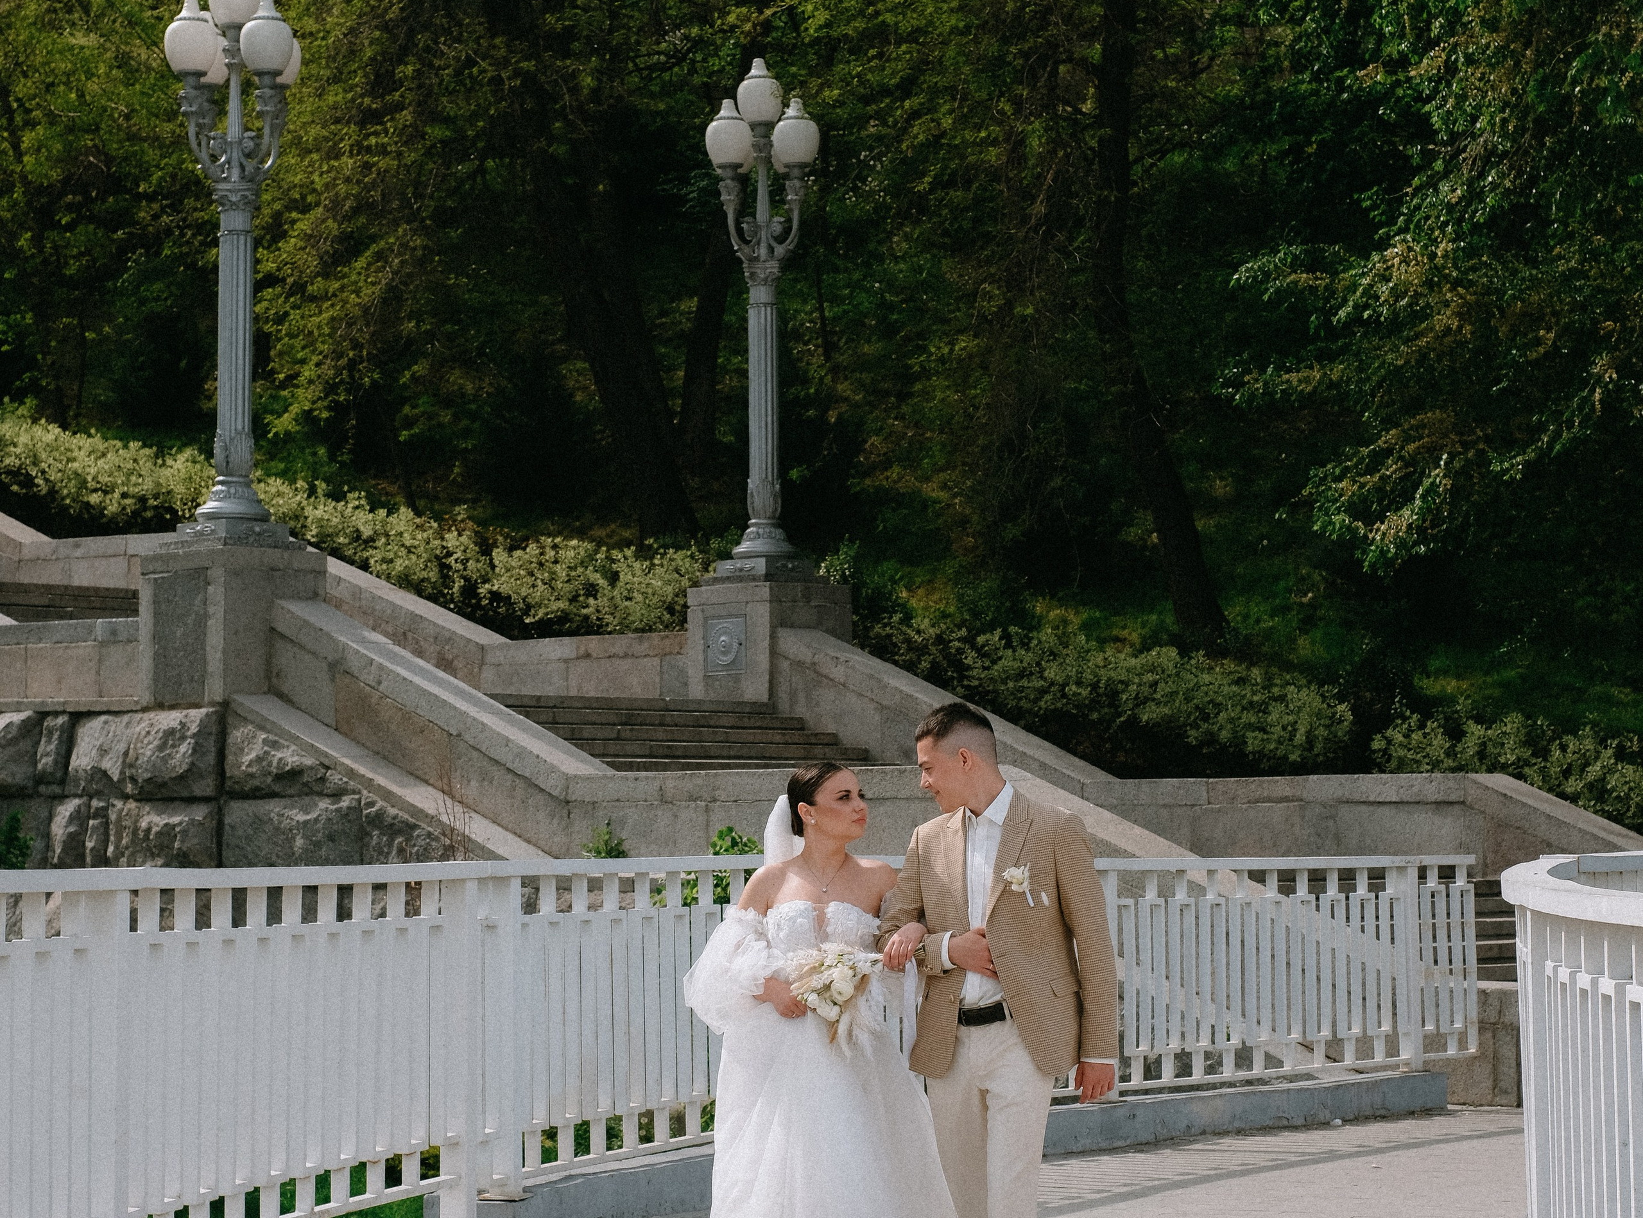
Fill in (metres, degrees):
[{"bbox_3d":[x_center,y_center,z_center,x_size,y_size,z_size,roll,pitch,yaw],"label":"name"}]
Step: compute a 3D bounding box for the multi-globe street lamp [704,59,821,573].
[{"bbox_3d":[-0.493,-2.548,31.352,1.000,4.494,1.000,0,-4,0],"label":"multi-globe street lamp"}]

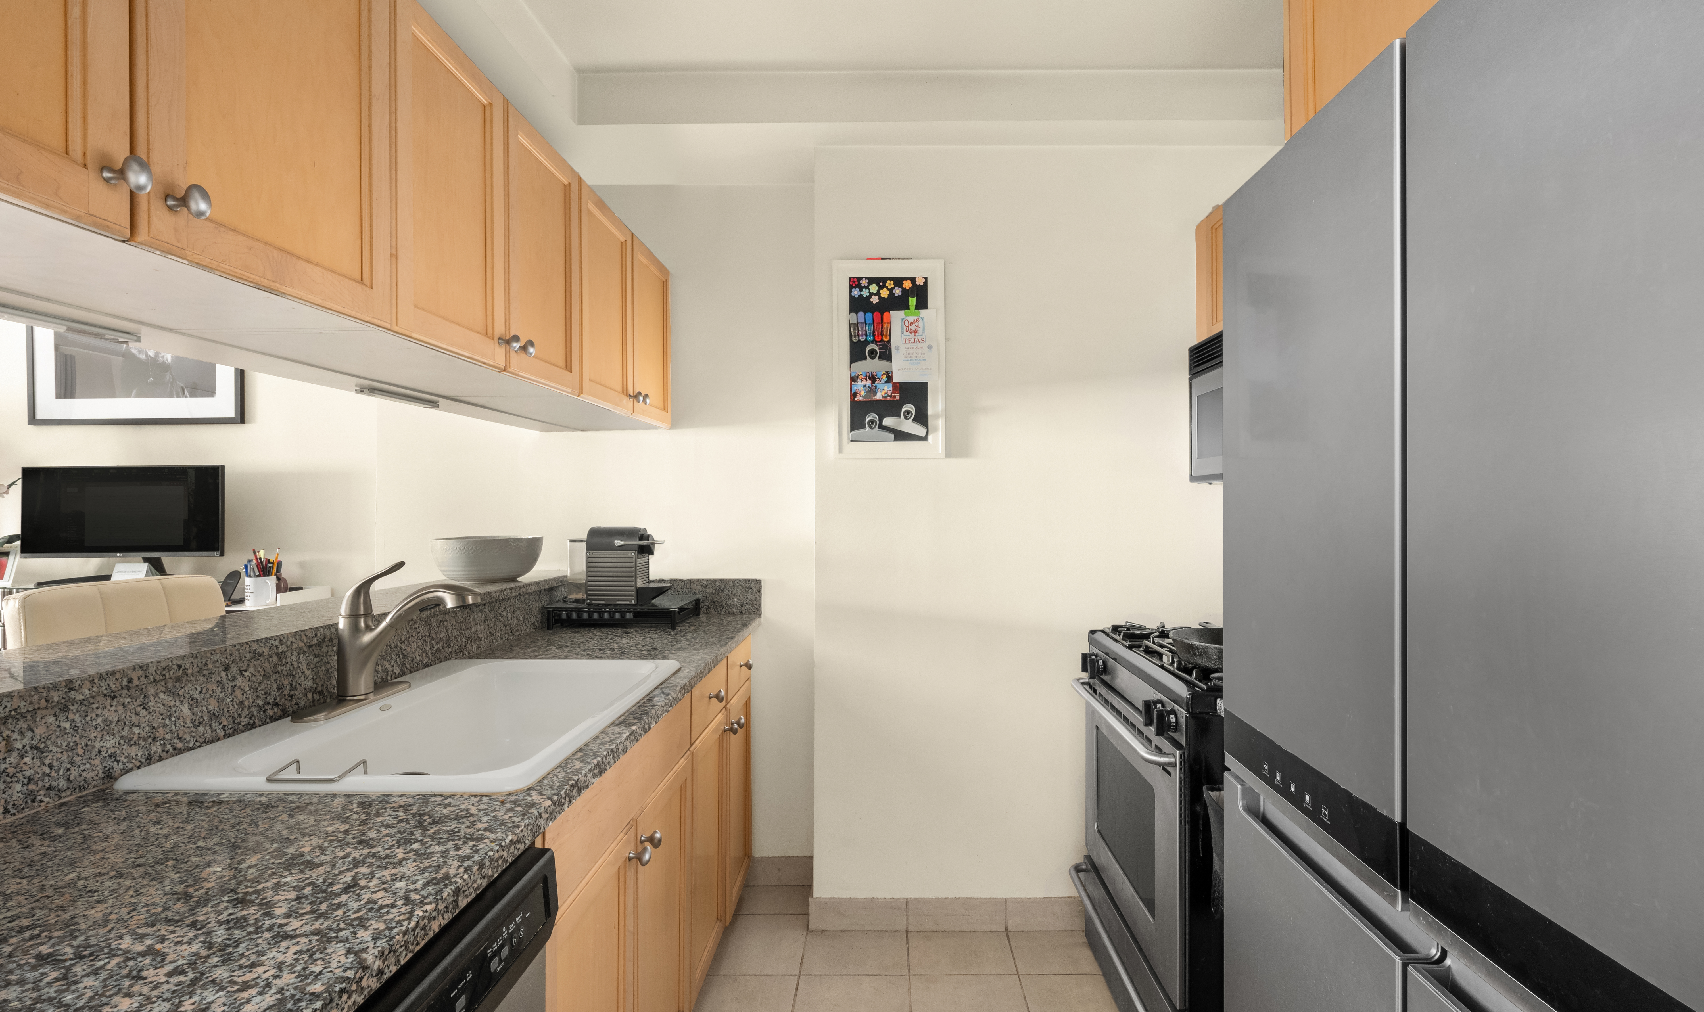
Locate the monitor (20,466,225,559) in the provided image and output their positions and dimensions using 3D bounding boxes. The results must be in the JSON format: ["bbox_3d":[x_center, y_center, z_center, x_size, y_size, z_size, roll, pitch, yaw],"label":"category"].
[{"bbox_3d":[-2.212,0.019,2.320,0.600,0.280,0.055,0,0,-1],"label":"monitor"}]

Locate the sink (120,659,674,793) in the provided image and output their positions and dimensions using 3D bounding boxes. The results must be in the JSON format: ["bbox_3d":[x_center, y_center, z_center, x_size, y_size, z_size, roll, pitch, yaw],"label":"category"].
[{"bbox_3d":[-0.697,0.459,1.397,0.559,0.190,0.835,0,0,2],"label":"sink"}]

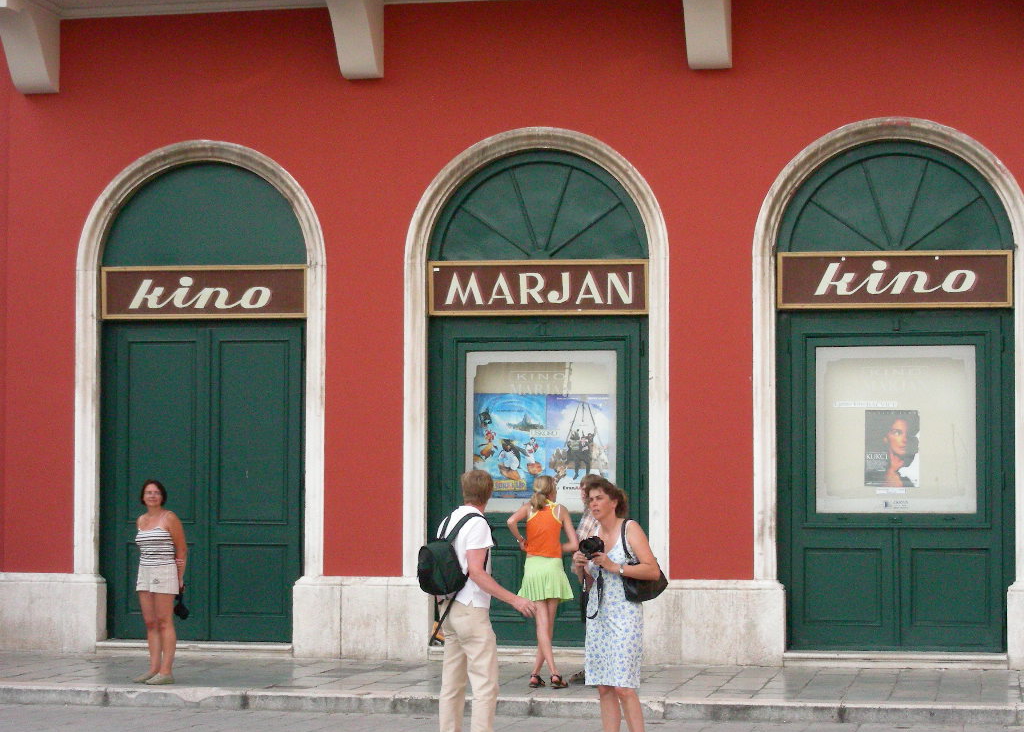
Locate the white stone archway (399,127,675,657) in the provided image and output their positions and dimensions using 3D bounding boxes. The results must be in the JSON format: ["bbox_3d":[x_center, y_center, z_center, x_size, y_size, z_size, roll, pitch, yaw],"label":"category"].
[{"bbox_3d":[0.228,0.239,21.302,2.482,4.832,0.300,-1,-3,12],"label":"white stone archway"}]

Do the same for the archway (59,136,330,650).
[{"bbox_3d":[-2.914,0.291,21.984,2.478,4.825,0.300,-1,-3,12],"label":"archway"}]

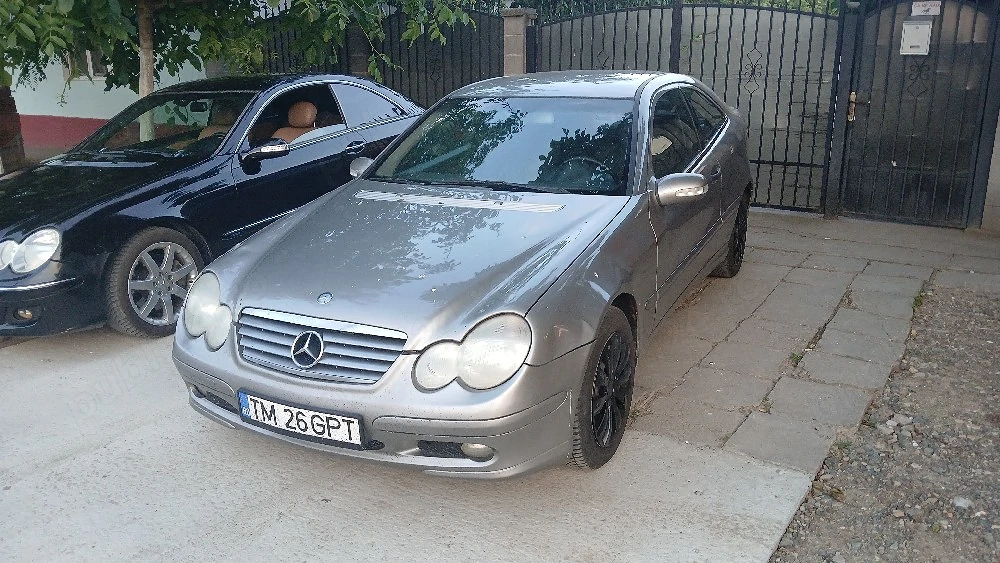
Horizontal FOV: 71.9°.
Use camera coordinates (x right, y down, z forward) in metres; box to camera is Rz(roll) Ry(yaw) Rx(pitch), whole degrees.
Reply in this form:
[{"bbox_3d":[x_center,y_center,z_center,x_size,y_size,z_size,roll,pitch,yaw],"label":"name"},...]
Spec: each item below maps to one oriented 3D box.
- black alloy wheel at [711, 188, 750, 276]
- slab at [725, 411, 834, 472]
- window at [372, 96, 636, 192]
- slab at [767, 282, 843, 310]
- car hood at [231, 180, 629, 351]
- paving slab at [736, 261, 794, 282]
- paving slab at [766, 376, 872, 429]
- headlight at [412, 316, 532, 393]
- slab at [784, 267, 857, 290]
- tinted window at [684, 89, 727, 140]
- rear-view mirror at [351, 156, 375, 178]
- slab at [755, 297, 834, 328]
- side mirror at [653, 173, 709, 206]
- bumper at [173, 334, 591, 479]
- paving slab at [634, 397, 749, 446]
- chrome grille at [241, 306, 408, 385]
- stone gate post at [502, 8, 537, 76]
[{"bbox_3d":[1.662,-0.371,5.058,0.215,0.640,0.640,6,19,27],"label":"black alloy wheel"},{"bbox_3d":[1.169,0.679,2.861,0.390,0.050,0.400,9,20,33],"label":"slab"},{"bbox_3d":[0.046,-0.718,3.526,1.430,0.130,0.720,6,55,27],"label":"window"},{"bbox_3d":[2.074,0.103,4.629,0.410,0.050,0.400,10,21,34],"label":"slab"},{"bbox_3d":[-0.368,-0.117,2.769,1.450,0.350,1.250,7,19,26],"label":"car hood"},{"bbox_3d":[1.937,-0.055,5.155,0.410,0.050,0.400,10,21,34],"label":"paving slab"},{"bbox_3d":[1.451,0.573,3.167,0.400,0.050,0.410,9,20,33],"label":"paving slab"},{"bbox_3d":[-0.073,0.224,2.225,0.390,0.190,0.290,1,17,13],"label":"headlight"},{"bbox_3d":[2.296,-0.004,4.934,0.420,0.050,0.410,9,20,33],"label":"slab"},{"bbox_3d":[1.311,-1.077,4.403,0.060,0.307,0.970,-13,9,32],"label":"tinted window"},{"bbox_3d":[-0.735,-0.602,3.874,0.235,0.150,0.155,7,19,26],"label":"rear-view mirror"},{"bbox_3d":[1.847,0.209,4.312,0.410,0.050,0.400,10,21,34],"label":"slab"},{"bbox_3d":[0.815,-0.412,3.097,0.235,0.150,0.155,7,19,26],"label":"side mirror"},{"bbox_3d":[-0.574,0.382,2.553,1.730,0.460,0.540,6,19,27],"label":"bumper"},{"bbox_3d":[0.822,0.640,3.021,0.400,0.050,0.400,10,21,34],"label":"paving slab"},{"bbox_3d":[-0.637,0.210,2.312,0.710,0.200,0.150,7,19,26],"label":"chrome grille"},{"bbox_3d":[0.200,-2.020,8.120,0.310,2.200,0.310,7,15,27],"label":"stone gate post"}]

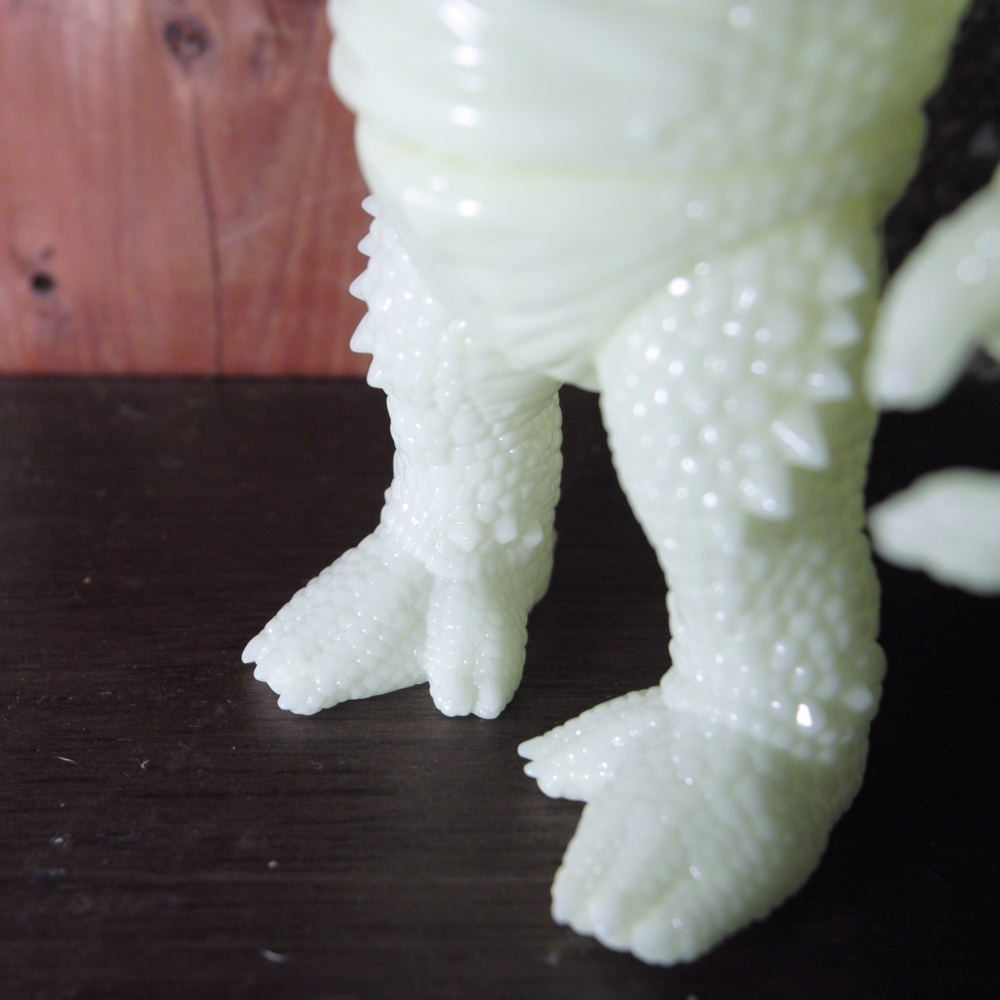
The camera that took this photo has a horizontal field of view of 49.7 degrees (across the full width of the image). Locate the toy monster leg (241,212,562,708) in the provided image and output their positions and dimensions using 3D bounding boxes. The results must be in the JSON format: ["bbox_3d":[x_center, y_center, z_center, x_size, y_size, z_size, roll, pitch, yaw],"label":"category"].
[{"bbox_3d":[-0.013,-0.012,0.199,0.053,0.089,0.069,22,34,36],"label":"toy monster leg"}]

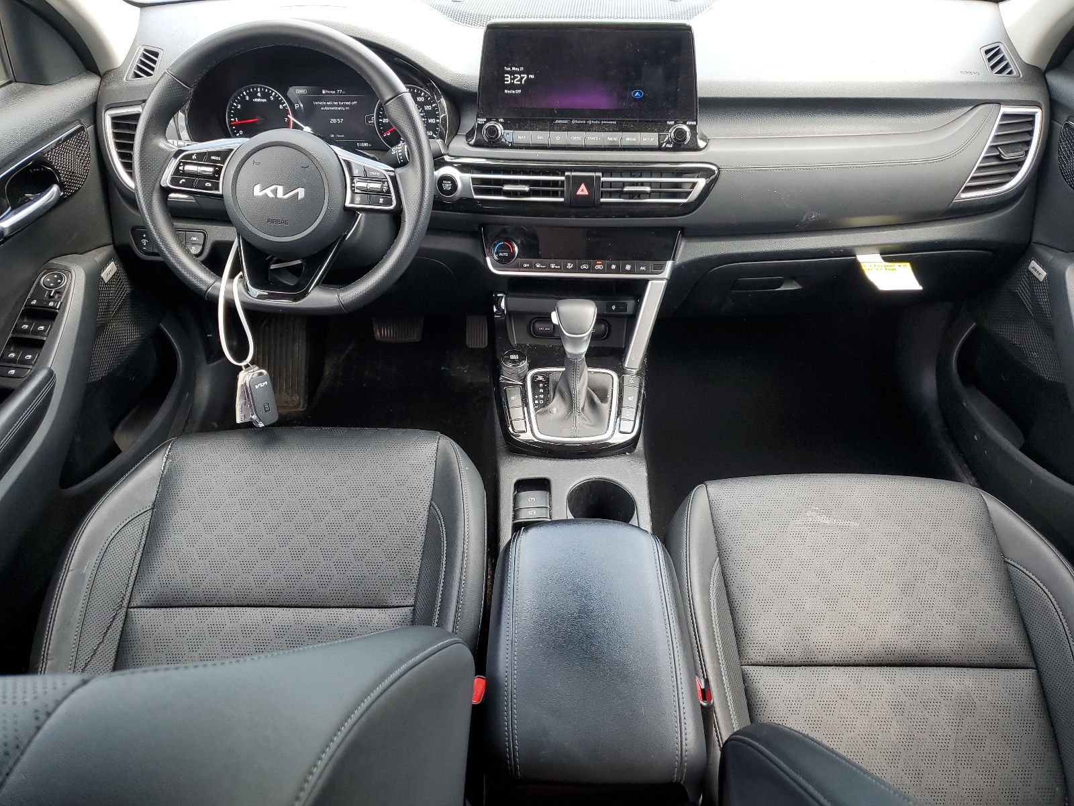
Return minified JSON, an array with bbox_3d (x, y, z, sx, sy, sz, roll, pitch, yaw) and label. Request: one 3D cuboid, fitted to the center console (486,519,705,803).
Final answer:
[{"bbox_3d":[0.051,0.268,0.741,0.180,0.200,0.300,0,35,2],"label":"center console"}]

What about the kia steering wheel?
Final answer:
[{"bbox_3d":[-0.313,-0.293,1.035,0.370,0.360,0.100,0,7,2],"label":"kia steering wheel"}]

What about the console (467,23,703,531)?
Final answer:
[{"bbox_3d":[0.052,-0.111,0.995,0.300,0.580,0.600,0,35,2],"label":"console"}]

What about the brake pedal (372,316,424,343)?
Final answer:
[{"bbox_3d":[-0.284,-0.155,1.662,0.107,0.065,0.040,0,0,2],"label":"brake pedal"}]

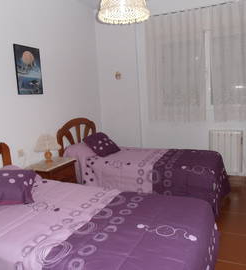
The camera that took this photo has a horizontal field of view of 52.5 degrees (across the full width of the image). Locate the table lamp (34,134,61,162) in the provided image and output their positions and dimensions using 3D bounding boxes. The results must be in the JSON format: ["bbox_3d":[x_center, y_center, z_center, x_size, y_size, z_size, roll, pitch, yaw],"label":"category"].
[{"bbox_3d":[-0.779,0.174,2.597,0.270,0.310,0.270,0,8,25],"label":"table lamp"}]

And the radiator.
[{"bbox_3d":[1.319,0.229,3.192,0.395,0.565,0.100,0,8,25],"label":"radiator"}]

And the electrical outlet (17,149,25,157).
[{"bbox_3d":[-0.999,0.184,2.474,0.020,0.083,0.080,0,8,25],"label":"electrical outlet"}]

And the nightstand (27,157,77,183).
[{"bbox_3d":[-0.741,0.579,2.670,0.325,0.515,0.480,0,8,25],"label":"nightstand"}]

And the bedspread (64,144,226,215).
[{"bbox_3d":[0.276,0.392,2.952,1.800,0.575,0.950,0,8,25],"label":"bedspread"}]

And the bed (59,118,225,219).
[{"bbox_3d":[0.239,0.262,2.960,1.875,0.955,0.950,0,8,25],"label":"bed"}]

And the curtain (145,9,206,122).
[{"bbox_3d":[0.705,-0.889,3.325,0.775,1.440,0.080,0,8,25],"label":"curtain"}]

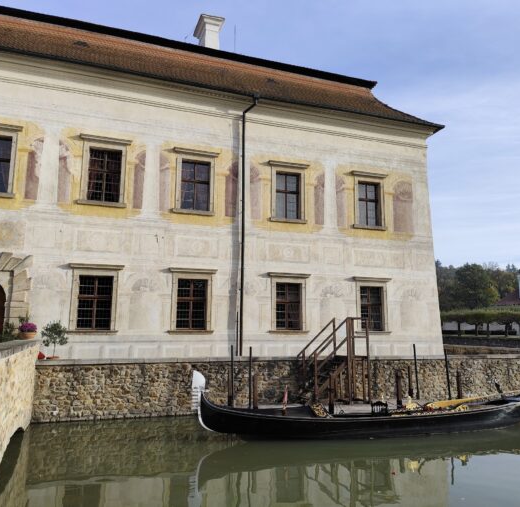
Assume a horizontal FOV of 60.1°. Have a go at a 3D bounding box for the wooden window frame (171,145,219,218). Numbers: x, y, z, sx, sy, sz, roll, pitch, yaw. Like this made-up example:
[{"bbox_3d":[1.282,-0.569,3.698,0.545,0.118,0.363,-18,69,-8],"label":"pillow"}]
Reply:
[{"bbox_3d":[-2.480,-2.751,17.460,1.740,2.560,0.330,4,-10,-18],"label":"wooden window frame"}]

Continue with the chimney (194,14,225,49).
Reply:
[{"bbox_3d":[-2.671,-10.901,23.637,1.170,2.200,1.700,4,-10,-18],"label":"chimney"}]

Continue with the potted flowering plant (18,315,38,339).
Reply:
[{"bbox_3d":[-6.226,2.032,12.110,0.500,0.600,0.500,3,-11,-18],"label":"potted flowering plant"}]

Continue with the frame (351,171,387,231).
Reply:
[{"bbox_3d":[4.918,-2.291,19.881,1.760,2.570,0.330,4,-10,-18],"label":"frame"}]

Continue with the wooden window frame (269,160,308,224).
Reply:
[{"bbox_3d":[1.271,-2.611,19.218,1.820,2.630,0.300,3,-9,-19],"label":"wooden window frame"}]

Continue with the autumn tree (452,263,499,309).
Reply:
[{"bbox_3d":[36.883,7.614,76.000,7.800,12.200,7.800,4,-10,-18],"label":"autumn tree"}]

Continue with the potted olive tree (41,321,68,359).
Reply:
[{"bbox_3d":[-6.532,2.847,14.145,0.860,1.460,0.860,3,-11,-18],"label":"potted olive tree"}]

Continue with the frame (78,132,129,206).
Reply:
[{"bbox_3d":[-5.664,-2.977,16.423,1.770,2.580,0.330,4,-10,-18],"label":"frame"}]

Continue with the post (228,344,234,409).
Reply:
[{"bbox_3d":[-0.775,3.609,12.688,0.090,2.010,0.090,3,-11,-18],"label":"post"}]

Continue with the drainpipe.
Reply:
[{"bbox_3d":[-0.488,-1.159,17.578,0.450,10.500,0.600,4,-10,-18],"label":"drainpipe"}]

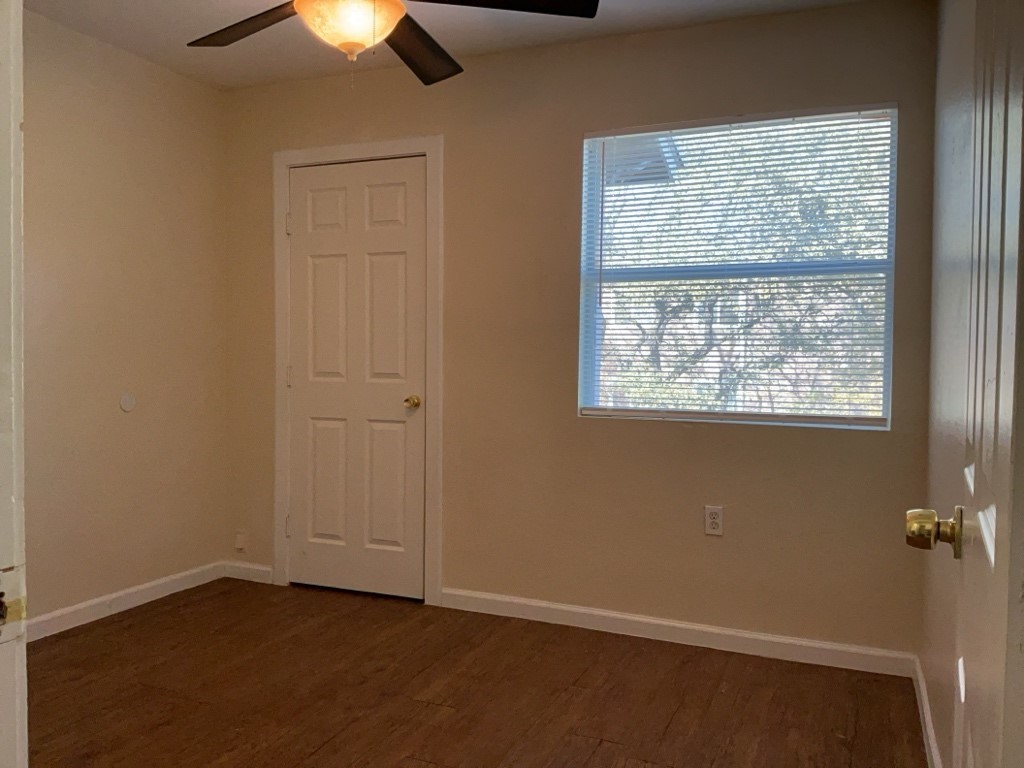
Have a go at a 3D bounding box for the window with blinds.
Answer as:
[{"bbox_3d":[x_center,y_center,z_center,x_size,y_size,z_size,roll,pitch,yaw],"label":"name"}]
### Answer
[{"bbox_3d":[0.862,-0.439,3.186,1.190,1.185,0.100,2,2,22],"label":"window with blinds"}]

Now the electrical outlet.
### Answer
[{"bbox_3d":[0.807,0.549,3.192,0.070,0.114,0.010,2,2,22],"label":"electrical outlet"}]

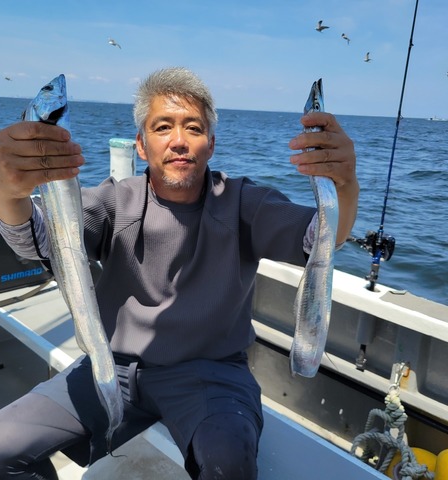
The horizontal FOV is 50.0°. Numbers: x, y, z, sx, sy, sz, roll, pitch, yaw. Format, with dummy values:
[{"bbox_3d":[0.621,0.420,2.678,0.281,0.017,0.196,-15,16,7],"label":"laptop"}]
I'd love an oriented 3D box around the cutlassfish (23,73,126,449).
[{"bbox_3d":[-0.228,0.100,0.795,0.085,0.713,0.050,0,28,-3],"label":"cutlassfish"}]

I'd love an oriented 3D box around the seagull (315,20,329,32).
[{"bbox_3d":[5.476,-11.992,27.000,0.450,0.380,0.950,-6,18,-29],"label":"seagull"}]

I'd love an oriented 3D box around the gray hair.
[{"bbox_3d":[-0.110,-0.307,1.090,0.190,0.170,0.200,1,10,-9],"label":"gray hair"}]

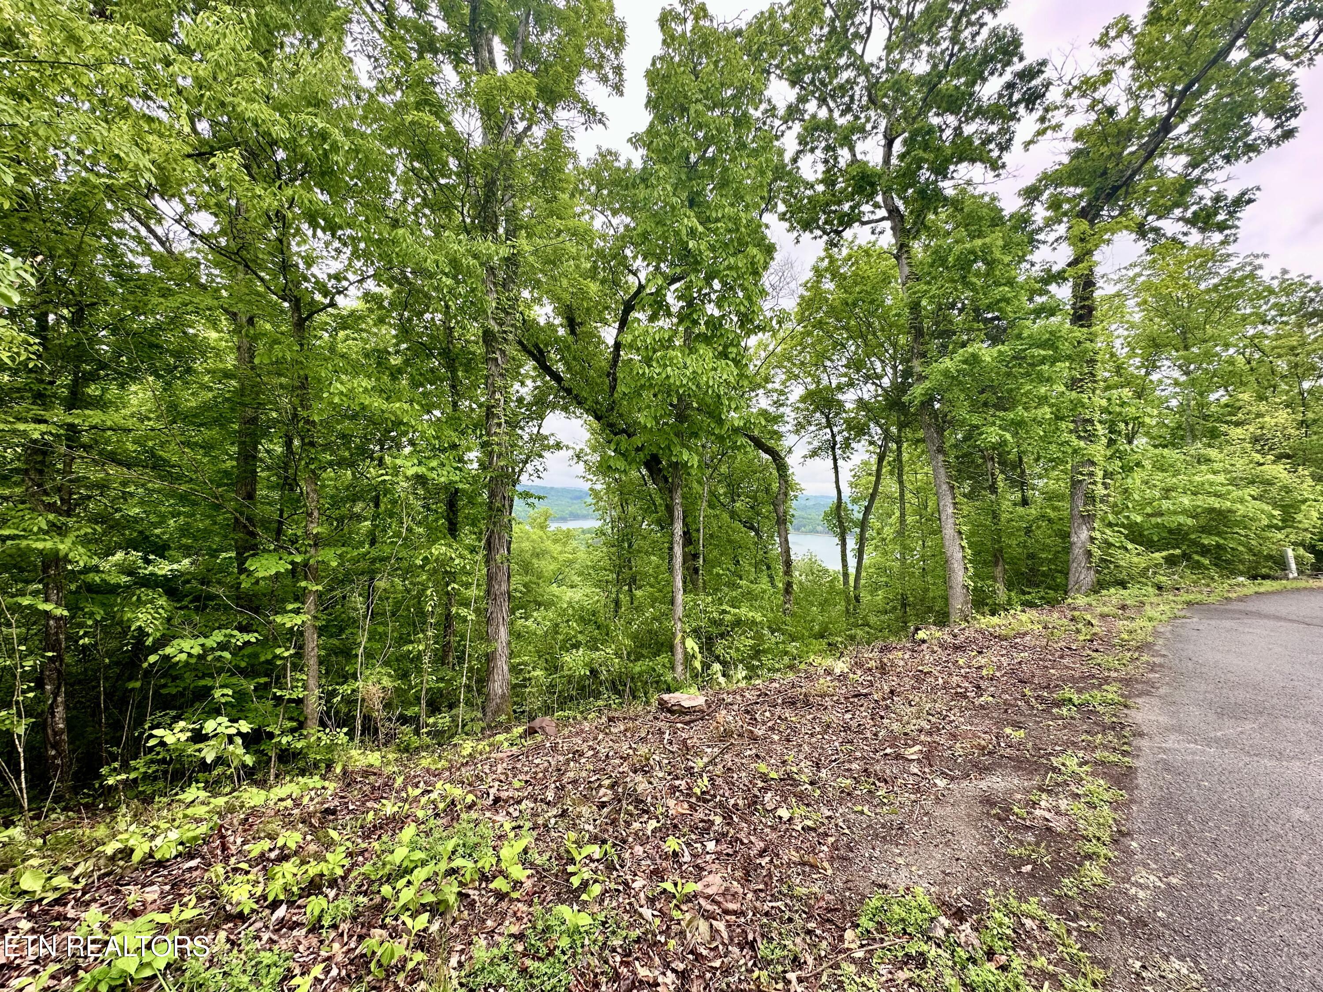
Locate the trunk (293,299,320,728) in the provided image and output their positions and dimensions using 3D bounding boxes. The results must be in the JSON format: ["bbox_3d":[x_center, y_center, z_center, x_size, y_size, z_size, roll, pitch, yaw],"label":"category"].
[{"bbox_3d":[-3.649,0.212,5.500,0.212,4.452,0.180,-1,0,0],"label":"trunk"}]

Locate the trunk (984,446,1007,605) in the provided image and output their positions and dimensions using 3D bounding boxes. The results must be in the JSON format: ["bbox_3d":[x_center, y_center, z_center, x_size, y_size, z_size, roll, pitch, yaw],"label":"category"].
[{"bbox_3d":[5.936,0.560,9.500,0.257,2.755,0.190,-2,0,0],"label":"trunk"}]

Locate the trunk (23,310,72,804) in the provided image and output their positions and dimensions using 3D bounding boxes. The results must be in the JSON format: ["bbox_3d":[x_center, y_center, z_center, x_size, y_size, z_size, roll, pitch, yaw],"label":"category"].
[{"bbox_3d":[-6.867,0.614,6.000,0.371,5.370,0.300,-2,0,0],"label":"trunk"}]

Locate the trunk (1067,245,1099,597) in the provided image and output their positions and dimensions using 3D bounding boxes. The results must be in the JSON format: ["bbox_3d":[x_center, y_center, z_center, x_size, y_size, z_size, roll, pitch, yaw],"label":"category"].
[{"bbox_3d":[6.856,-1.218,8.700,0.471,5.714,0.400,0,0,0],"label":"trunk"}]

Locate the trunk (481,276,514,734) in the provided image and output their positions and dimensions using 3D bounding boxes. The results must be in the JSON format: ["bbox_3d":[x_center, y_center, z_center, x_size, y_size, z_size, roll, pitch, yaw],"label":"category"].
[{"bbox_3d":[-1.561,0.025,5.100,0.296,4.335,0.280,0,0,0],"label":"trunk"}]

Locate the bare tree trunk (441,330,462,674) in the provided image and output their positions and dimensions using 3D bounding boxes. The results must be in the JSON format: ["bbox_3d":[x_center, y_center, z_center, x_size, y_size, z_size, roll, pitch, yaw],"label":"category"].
[{"bbox_3d":[-3.341,0.057,8.500,0.279,5.681,0.230,0,0,0],"label":"bare tree trunk"}]

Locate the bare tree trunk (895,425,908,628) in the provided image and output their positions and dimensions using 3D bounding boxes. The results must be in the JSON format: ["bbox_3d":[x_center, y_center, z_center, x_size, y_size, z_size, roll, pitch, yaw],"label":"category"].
[{"bbox_3d":[4.705,0.598,10.500,0.203,4.016,0.170,-1,0,0],"label":"bare tree trunk"}]

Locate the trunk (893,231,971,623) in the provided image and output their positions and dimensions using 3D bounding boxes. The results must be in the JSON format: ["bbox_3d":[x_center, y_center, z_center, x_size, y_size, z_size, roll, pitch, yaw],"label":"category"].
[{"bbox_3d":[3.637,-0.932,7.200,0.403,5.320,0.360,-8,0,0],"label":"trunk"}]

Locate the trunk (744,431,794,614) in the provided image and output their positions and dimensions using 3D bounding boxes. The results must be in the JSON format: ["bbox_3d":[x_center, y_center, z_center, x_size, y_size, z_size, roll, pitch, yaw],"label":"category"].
[{"bbox_3d":[2.048,0.493,10.000,0.811,3.409,0.250,-4,0,0],"label":"trunk"}]

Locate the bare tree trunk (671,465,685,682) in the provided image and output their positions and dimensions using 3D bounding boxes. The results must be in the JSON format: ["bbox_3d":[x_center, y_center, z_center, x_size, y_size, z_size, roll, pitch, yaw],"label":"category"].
[{"bbox_3d":[0.178,0.811,5.600,0.130,2.261,0.120,-1,0,0],"label":"bare tree trunk"}]

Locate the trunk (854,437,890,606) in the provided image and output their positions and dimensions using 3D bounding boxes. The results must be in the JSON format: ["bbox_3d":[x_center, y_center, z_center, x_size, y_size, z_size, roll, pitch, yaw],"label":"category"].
[{"bbox_3d":[4.303,0.499,11.000,0.234,3.535,0.180,10,0,0],"label":"trunk"}]

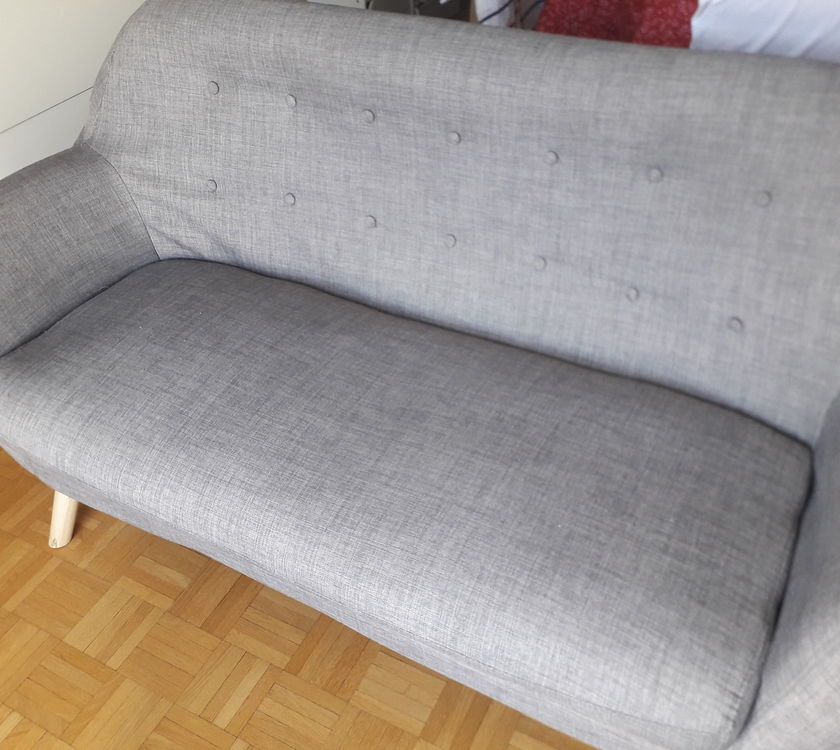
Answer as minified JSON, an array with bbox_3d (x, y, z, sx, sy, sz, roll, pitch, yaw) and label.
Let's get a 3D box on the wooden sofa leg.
[{"bbox_3d":[-0.646,0.249,1.421,0.042,0.164,0.042,30,33,9],"label":"wooden sofa leg"}]

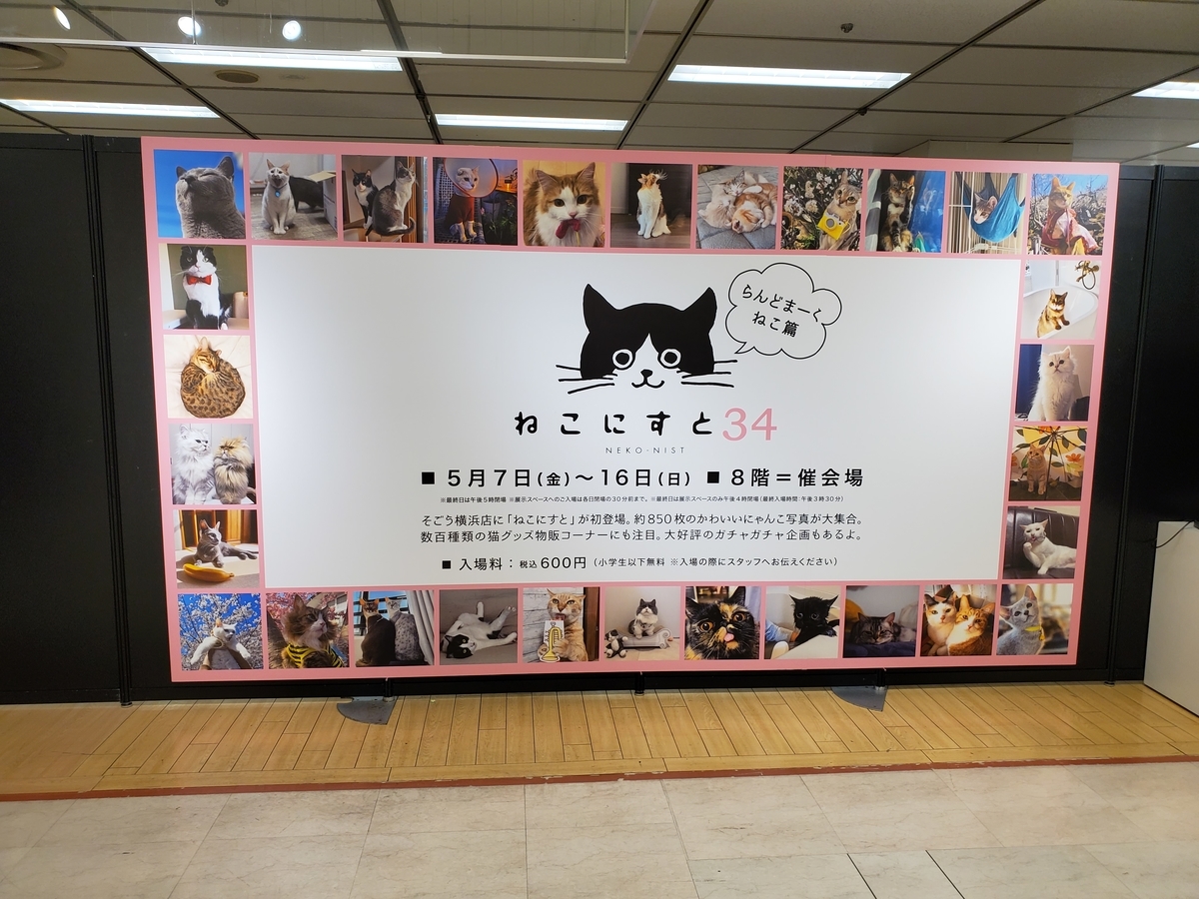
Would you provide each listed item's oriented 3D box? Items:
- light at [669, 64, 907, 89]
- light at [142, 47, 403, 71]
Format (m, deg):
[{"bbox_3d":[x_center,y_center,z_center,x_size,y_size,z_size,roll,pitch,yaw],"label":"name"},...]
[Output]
[{"bbox_3d":[0.997,-1.985,4.765,1.230,0.060,0.280,0,8,-5],"label":"light"},{"bbox_3d":[-1.626,-1.984,4.534,1.230,0.060,0.280,0,8,-5],"label":"light"}]

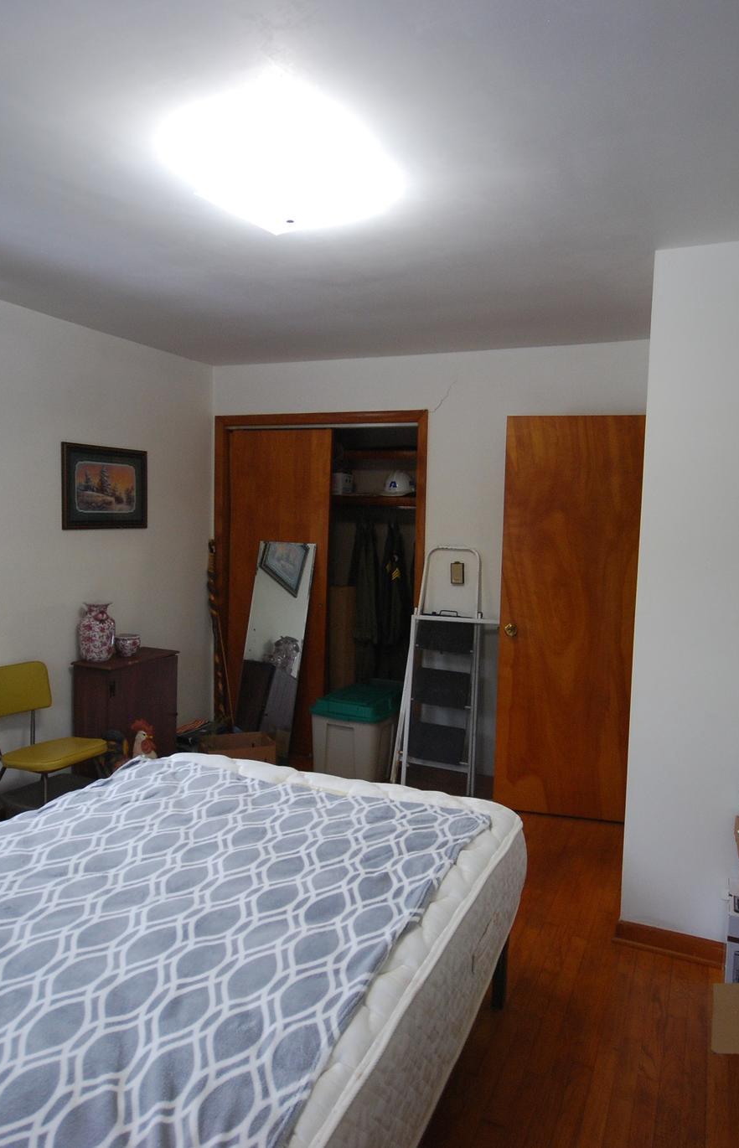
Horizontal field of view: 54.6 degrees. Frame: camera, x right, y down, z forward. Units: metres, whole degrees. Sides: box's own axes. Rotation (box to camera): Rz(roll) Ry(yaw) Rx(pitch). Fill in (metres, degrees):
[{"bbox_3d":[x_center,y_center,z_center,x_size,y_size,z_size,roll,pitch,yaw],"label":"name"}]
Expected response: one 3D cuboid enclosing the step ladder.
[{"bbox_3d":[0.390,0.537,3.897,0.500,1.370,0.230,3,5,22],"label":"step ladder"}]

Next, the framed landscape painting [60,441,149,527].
[{"bbox_3d":[-1.398,-0.457,3.826,0.030,0.434,0.590,4,5,25],"label":"framed landscape painting"}]

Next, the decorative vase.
[{"bbox_3d":[-1.384,0.288,3.628,0.195,0.288,0.190,-1,5,-23],"label":"decorative vase"}]

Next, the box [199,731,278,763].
[{"bbox_3d":[-0.727,1.057,3.935,0.370,0.270,0.250,-1,5,-26],"label":"box"}]

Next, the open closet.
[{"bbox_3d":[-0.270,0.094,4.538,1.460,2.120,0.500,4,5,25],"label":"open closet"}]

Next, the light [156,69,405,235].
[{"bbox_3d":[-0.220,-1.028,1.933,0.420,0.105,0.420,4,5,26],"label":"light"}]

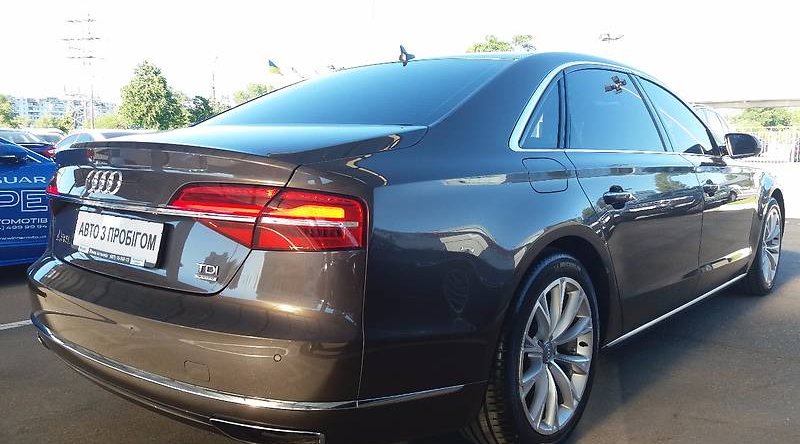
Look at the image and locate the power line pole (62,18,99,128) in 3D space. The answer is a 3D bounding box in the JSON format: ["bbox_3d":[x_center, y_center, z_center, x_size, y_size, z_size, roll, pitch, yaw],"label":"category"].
[{"bbox_3d":[-71.444,-30.828,143.332,8.200,31.000,3.500,-4,7,-26],"label":"power line pole"}]

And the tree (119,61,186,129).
[{"bbox_3d":[-13.773,-6.009,35.783,3.800,5.861,3.800,-3,7,-21],"label":"tree"}]

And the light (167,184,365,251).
[{"bbox_3d":[-0.334,-0.018,1.617,0.540,0.165,0.130,2,7,21],"label":"light"}]

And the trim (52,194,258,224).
[{"bbox_3d":[-0.830,-0.048,1.922,1.250,0.045,0.110,5,9,41],"label":"trim"}]

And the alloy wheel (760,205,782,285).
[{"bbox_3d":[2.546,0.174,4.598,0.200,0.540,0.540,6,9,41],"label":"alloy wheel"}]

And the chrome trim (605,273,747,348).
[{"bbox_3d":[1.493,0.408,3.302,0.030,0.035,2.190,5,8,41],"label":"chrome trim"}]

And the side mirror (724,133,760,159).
[{"bbox_3d":[1.921,-0.422,3.608,0.215,0.150,0.130,5,9,41],"label":"side mirror"}]

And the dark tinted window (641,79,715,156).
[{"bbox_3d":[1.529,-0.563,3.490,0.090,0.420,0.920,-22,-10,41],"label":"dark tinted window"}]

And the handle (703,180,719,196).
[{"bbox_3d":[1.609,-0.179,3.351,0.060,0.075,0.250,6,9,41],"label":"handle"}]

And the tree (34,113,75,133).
[{"bbox_3d":[-58.745,-15.011,109.704,6.800,7.200,6.500,-4,7,-28],"label":"tree"}]

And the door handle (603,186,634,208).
[{"bbox_3d":[0.797,-0.090,2.324,0.060,0.075,0.240,5,9,41],"label":"door handle"}]

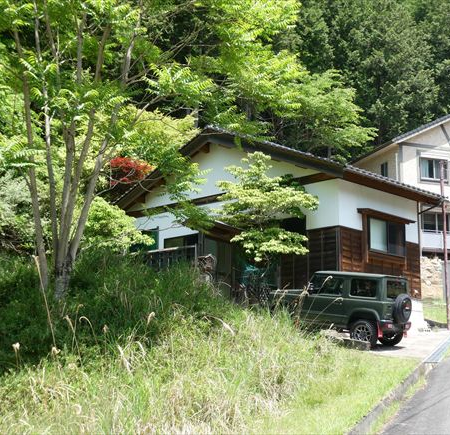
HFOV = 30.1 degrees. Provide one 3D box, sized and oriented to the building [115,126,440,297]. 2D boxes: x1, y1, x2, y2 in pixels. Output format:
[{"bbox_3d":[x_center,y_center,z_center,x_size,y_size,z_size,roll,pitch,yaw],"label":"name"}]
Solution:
[{"bbox_3d":[1.248,0.366,27.928,10.520,5.920,5.200,-10,-15,43],"label":"building"}]

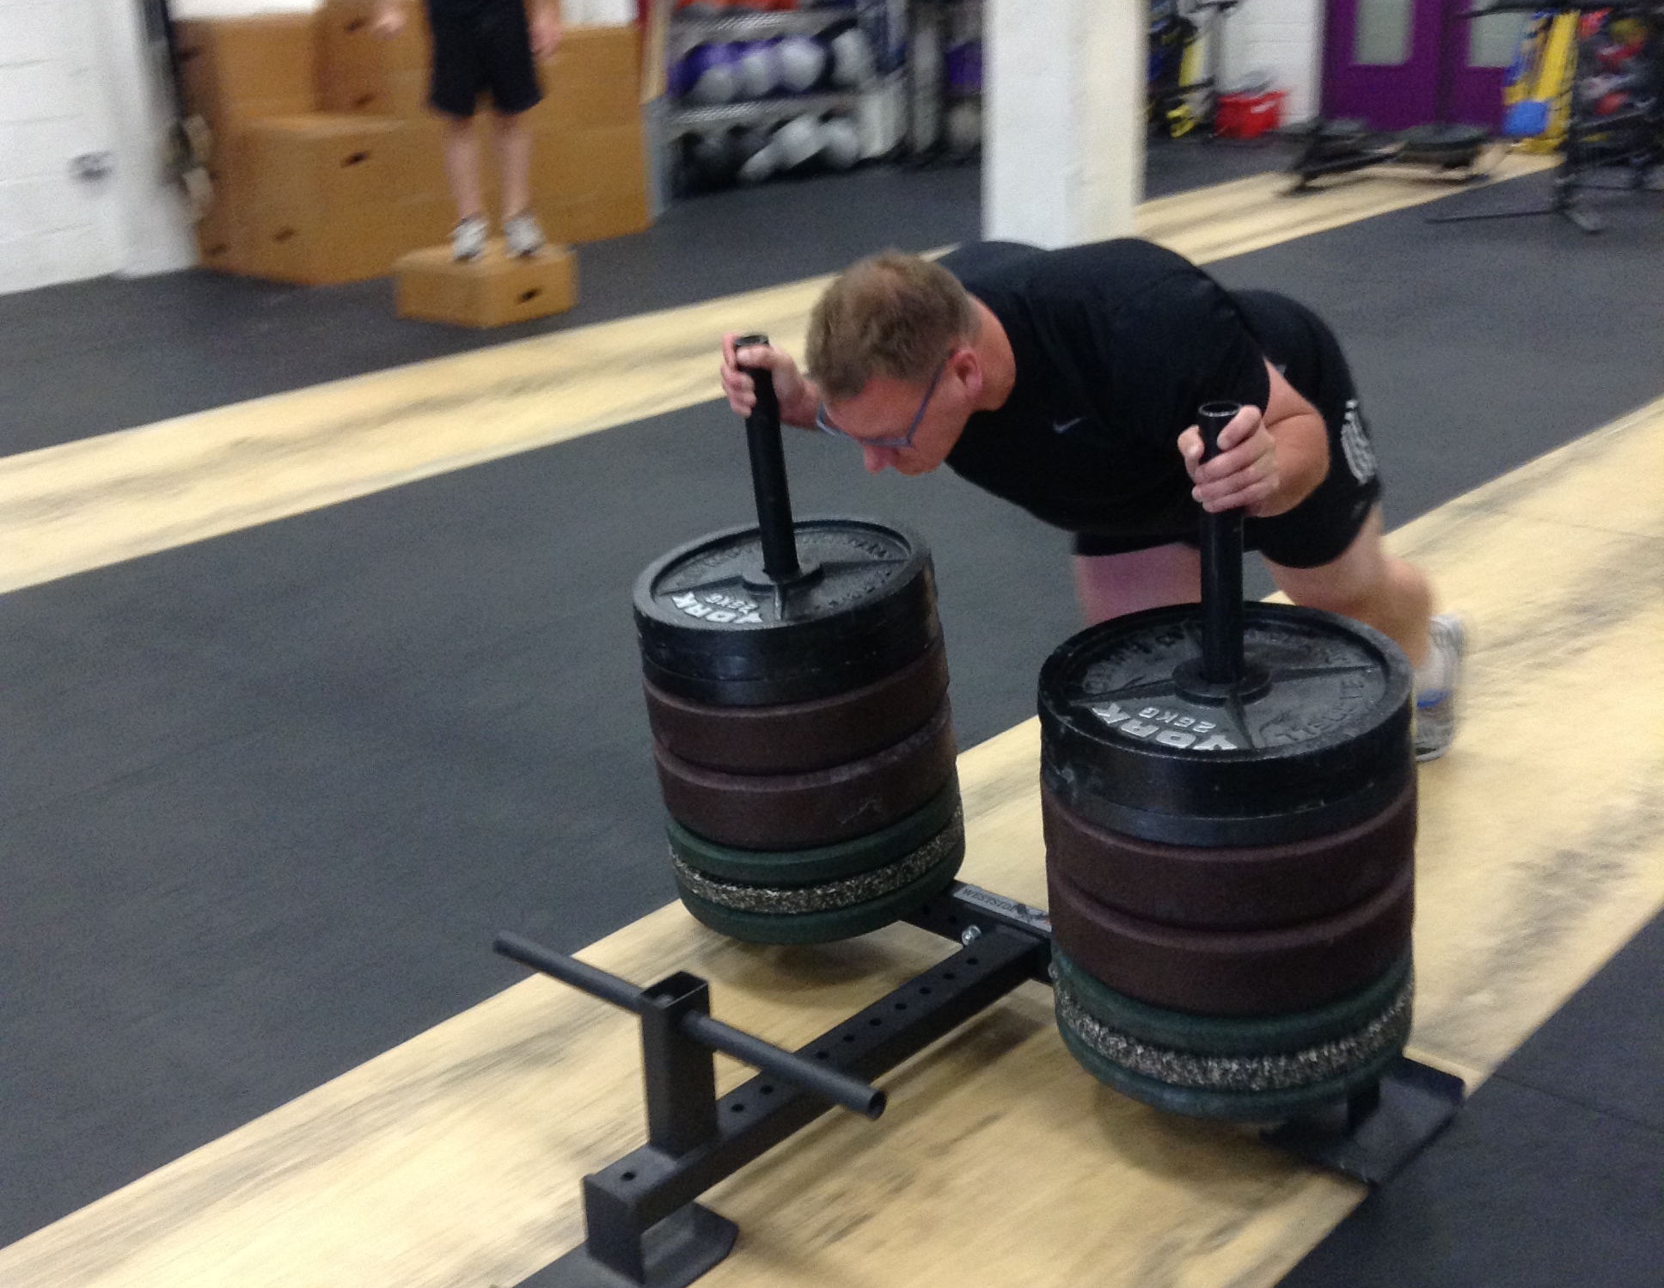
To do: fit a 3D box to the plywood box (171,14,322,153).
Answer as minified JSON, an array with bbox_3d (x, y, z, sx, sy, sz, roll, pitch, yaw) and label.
[{"bbox_3d":[-2.538,-2.493,9.397,0.510,0.540,0.620,17,27,42],"label":"plywood box"}]

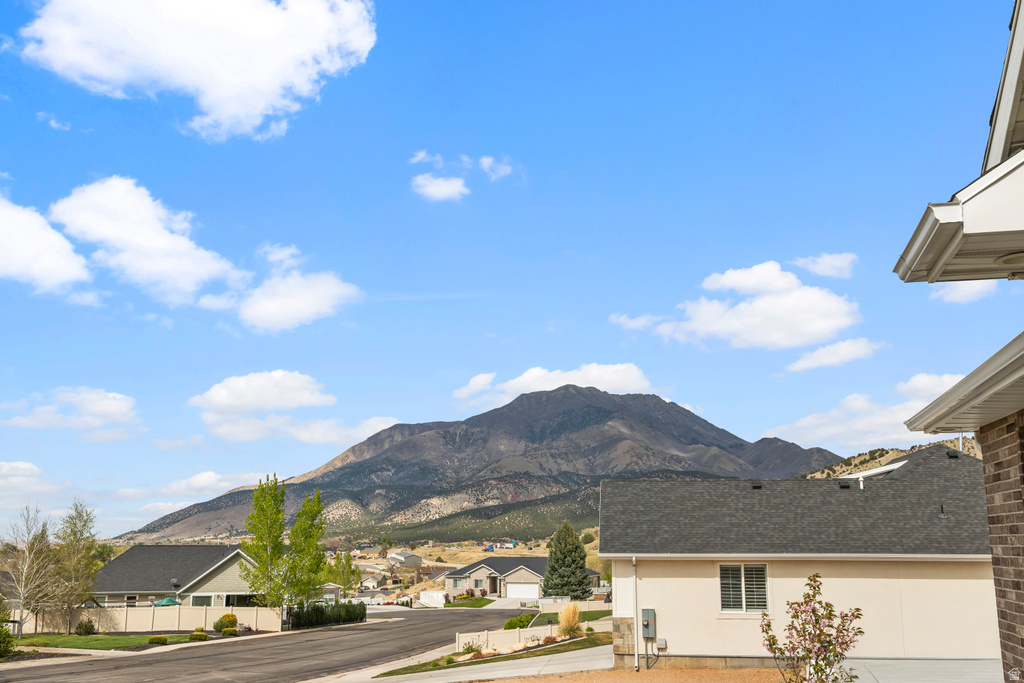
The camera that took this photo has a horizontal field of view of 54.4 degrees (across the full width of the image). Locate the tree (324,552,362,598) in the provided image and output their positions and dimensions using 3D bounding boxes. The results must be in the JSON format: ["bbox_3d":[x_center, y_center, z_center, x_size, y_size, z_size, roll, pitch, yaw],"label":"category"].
[{"bbox_3d":[-27.207,37.845,160.758,6.090,7.550,6.090,0,-12,0],"label":"tree"}]

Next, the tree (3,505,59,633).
[{"bbox_3d":[-33.324,15.838,68.904,3.680,9.010,3.680,0,-12,0],"label":"tree"}]

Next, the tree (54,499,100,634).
[{"bbox_3d":[-31.319,16.169,71.764,3.180,9.600,3.180,0,-12,0],"label":"tree"}]

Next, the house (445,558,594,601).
[{"bbox_3d":[1.559,36.691,155.215,23.200,6.100,14.500,0,-12,0],"label":"house"}]

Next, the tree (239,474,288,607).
[{"bbox_3d":[-19.947,16.927,80.239,3.810,12.340,3.810,0,-12,0],"label":"tree"}]

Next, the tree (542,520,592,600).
[{"bbox_3d":[7.925,31.367,142.161,7.130,11.570,7.130,0,-12,0],"label":"tree"}]

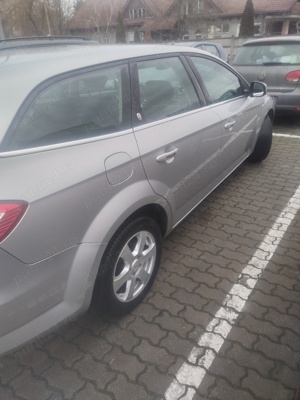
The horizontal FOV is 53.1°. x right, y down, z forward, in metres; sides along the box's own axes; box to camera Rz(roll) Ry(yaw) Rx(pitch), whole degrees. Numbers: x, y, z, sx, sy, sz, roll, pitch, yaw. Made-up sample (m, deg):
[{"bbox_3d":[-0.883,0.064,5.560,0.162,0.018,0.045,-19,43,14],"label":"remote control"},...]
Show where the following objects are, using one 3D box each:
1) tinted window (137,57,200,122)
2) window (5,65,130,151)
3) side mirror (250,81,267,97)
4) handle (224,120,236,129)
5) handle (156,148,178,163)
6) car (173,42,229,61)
[{"bbox_3d":[0.066,-0.671,1.819,0.040,0.371,0.729,-18,12,41],"label":"tinted window"},{"bbox_3d":[-0.303,-0.440,1.356,0.050,0.349,0.892,-18,8,41],"label":"window"},{"bbox_3d":[1.017,-1.040,2.832,0.195,0.150,0.110,16,34,31],"label":"side mirror"},{"bbox_3d":[0.647,-0.602,2.414,0.050,0.050,0.200,16,34,31],"label":"handle"},{"bbox_3d":[0.101,-0.246,1.706,0.050,0.052,0.205,16,34,31],"label":"handle"},{"bbox_3d":[0.667,-3.712,8.625,1.700,1.450,4.100,16,34,31],"label":"car"}]

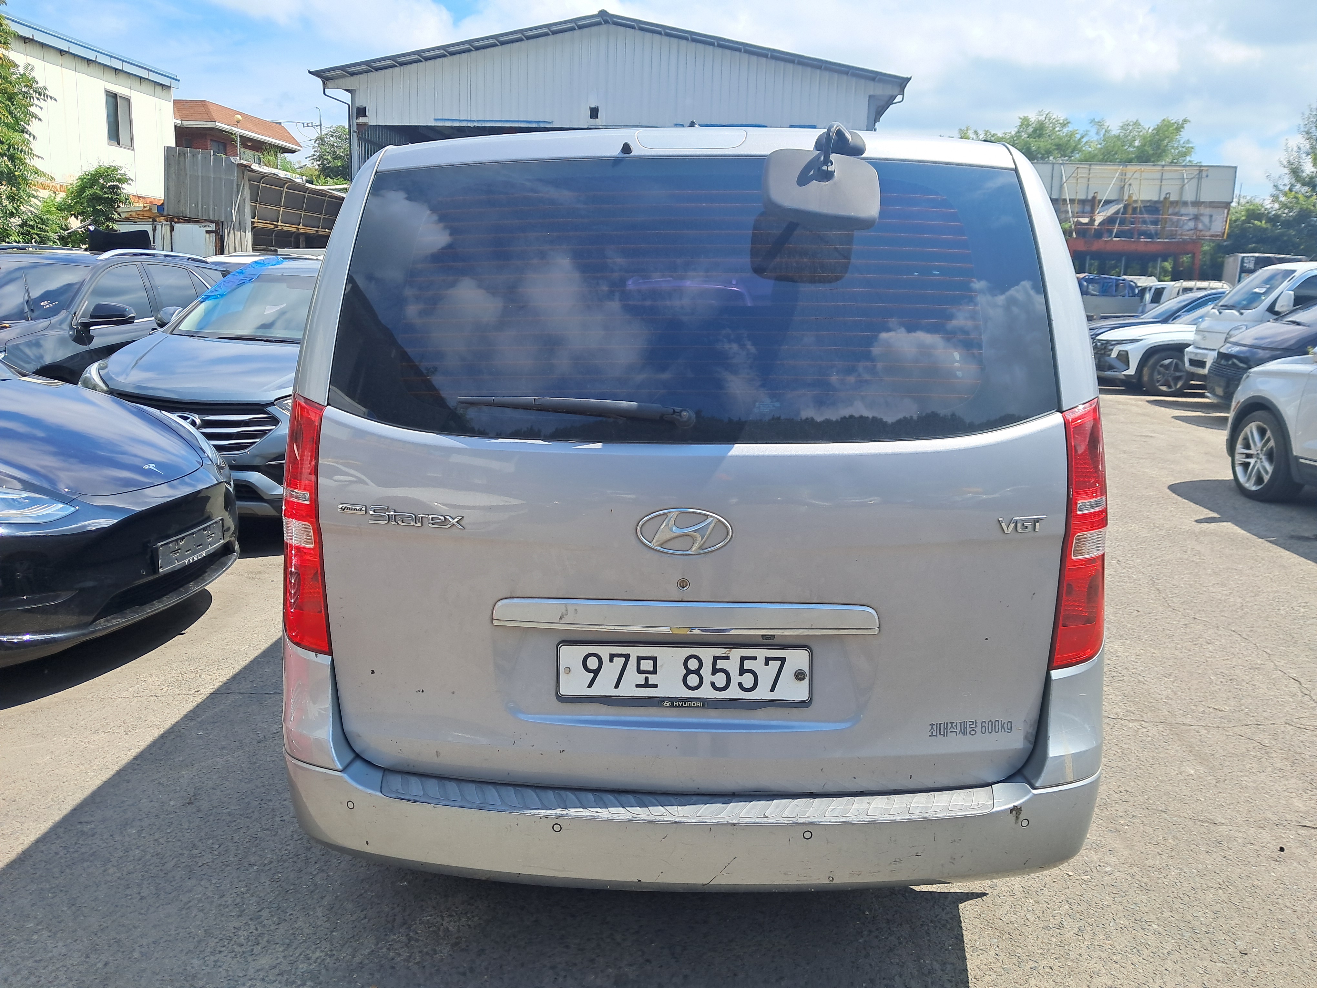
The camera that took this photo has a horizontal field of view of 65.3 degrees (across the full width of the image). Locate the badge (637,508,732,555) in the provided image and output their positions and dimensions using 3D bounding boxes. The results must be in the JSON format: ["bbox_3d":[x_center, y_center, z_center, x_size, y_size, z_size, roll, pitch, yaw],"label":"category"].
[{"bbox_3d":[0.052,0.076,2.080,0.195,0.098,0.015,1,12,3],"label":"badge"}]

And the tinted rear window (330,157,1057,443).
[{"bbox_3d":[0.070,-0.390,2.075,1.470,0.565,0.140,1,2,3],"label":"tinted rear window"}]

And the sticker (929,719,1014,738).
[{"bbox_3d":[0.652,0.489,2.140,0.178,0.039,0.004,1,12,-1],"label":"sticker"}]

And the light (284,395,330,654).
[{"bbox_3d":[-0.762,0.062,2.258,0.150,0.545,0.200,1,12,3],"label":"light"}]

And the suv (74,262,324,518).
[{"bbox_3d":[-2.715,-1.028,8.388,1.880,1.690,4.720,1,12,1],"label":"suv"}]

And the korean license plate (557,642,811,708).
[{"bbox_3d":[0.053,0.374,2.120,0.527,0.122,0.020,1,12,3],"label":"korean license plate"}]

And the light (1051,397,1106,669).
[{"bbox_3d":[0.892,0.080,2.174,0.150,0.545,0.200,1,12,3],"label":"light"}]

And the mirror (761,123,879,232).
[{"bbox_3d":[0.308,-0.603,1.968,0.220,0.220,0.210,1,12,3],"label":"mirror"}]

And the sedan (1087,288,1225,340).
[{"bbox_3d":[10.448,-3.038,19.557,4.720,1.480,1.870,0,12,-3],"label":"sedan"}]

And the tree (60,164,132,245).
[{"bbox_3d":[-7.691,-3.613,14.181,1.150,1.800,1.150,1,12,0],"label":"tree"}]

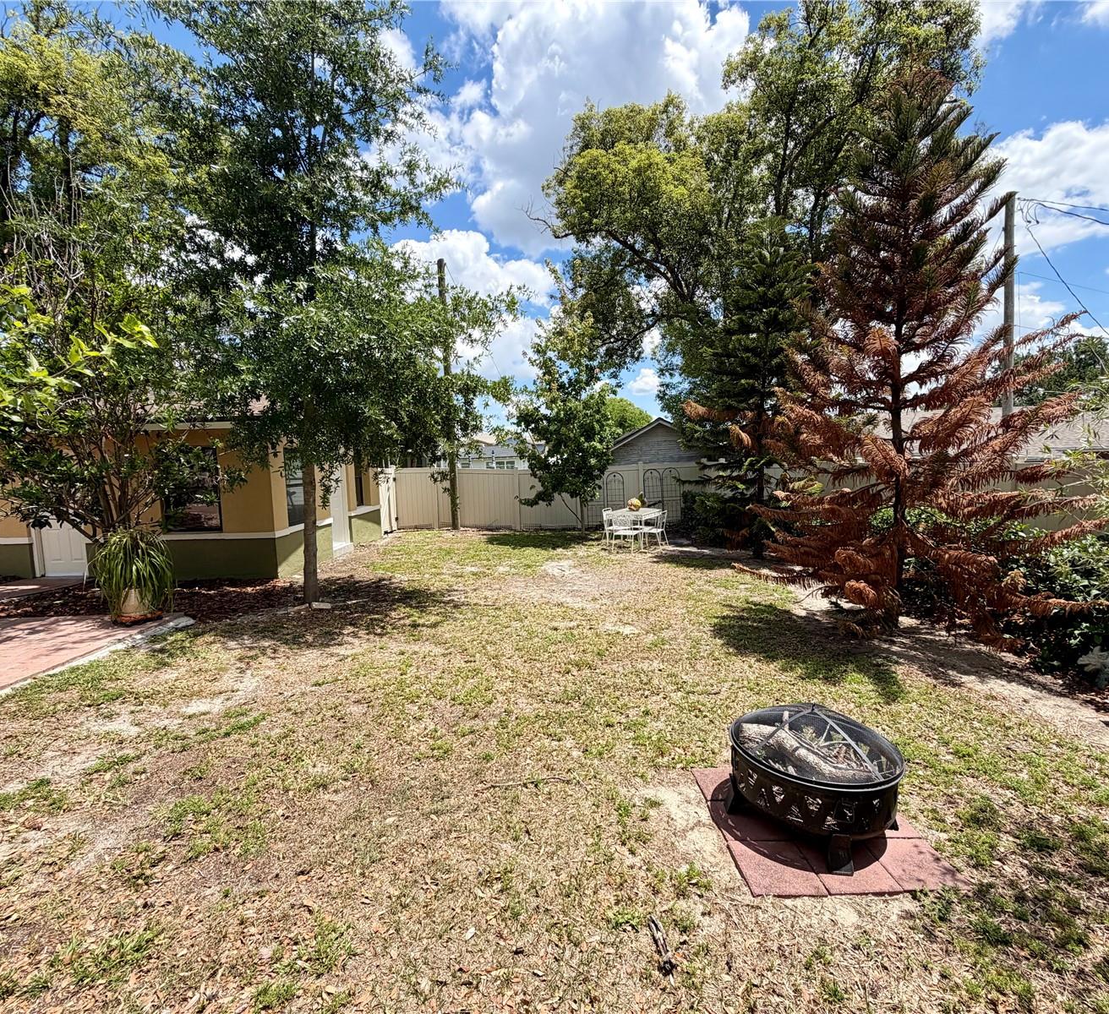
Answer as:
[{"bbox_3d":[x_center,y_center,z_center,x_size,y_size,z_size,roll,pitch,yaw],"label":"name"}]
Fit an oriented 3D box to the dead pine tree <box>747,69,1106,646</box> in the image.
[{"bbox_3d":[3.530,-1.485,5.457,3.200,5.520,3.100,-2,5,0],"label":"dead pine tree"}]

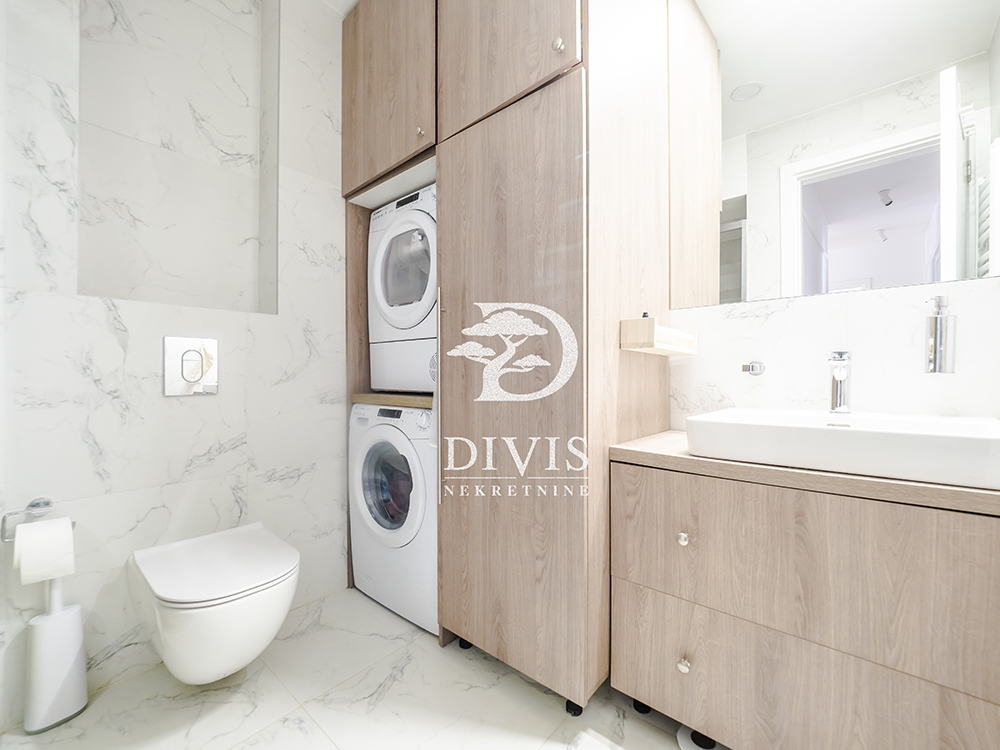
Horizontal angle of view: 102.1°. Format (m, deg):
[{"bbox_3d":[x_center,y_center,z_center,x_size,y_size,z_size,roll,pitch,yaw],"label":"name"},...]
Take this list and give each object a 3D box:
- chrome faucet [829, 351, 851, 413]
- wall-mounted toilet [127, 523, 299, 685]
[{"bbox_3d":[0.955,0.021,1.134,0.047,0.174,0.140,0,-1,41],"label":"chrome faucet"},{"bbox_3d":[-0.853,0.737,1.253,0.560,0.348,0.362,0,-1,41],"label":"wall-mounted toilet"}]

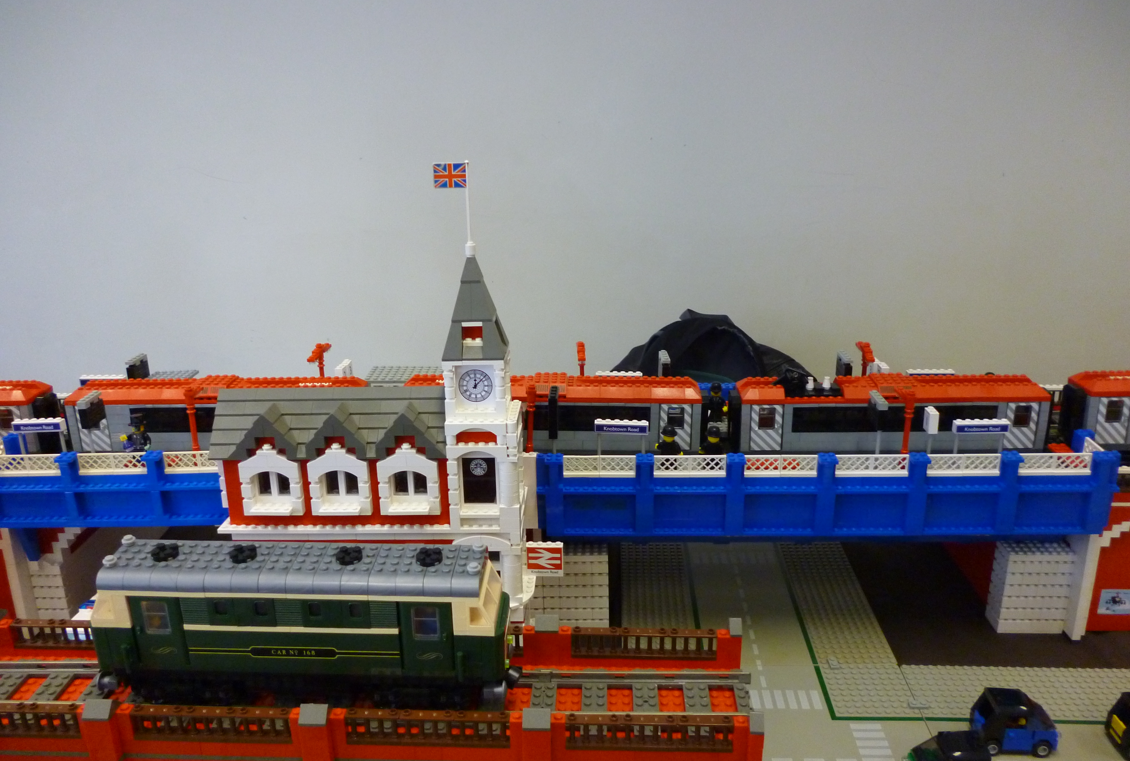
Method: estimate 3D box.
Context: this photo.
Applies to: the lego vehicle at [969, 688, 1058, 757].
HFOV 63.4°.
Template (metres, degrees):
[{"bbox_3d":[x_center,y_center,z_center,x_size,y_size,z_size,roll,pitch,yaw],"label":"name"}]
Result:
[{"bbox_3d":[0.368,0.280,0.748,0.063,0.041,0.035,0,18,3],"label":"lego vehicle"}]

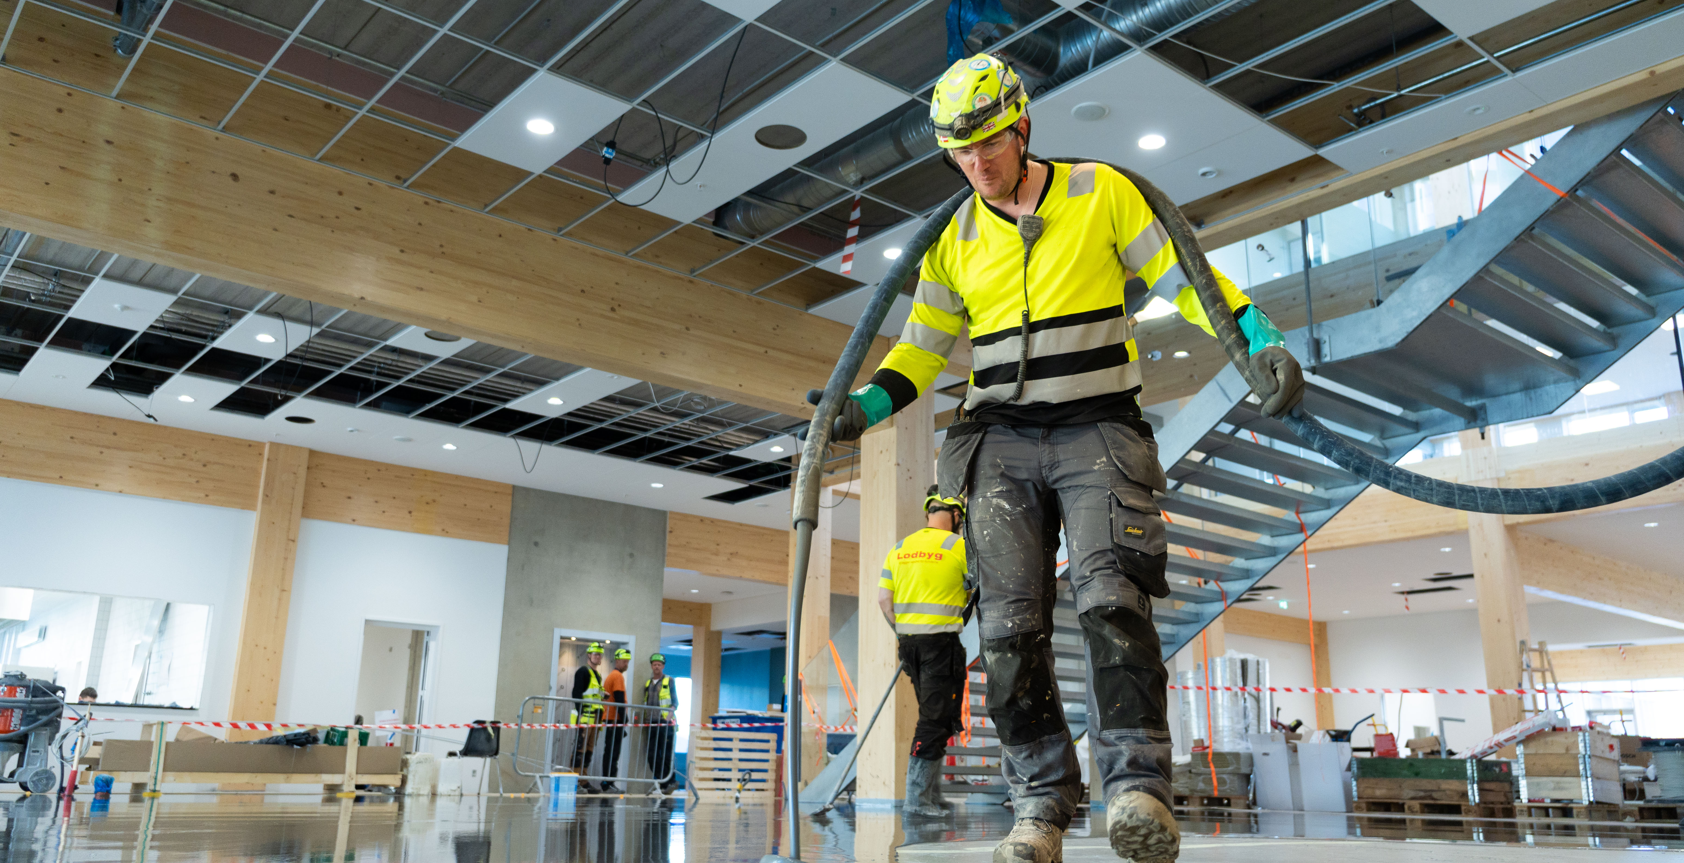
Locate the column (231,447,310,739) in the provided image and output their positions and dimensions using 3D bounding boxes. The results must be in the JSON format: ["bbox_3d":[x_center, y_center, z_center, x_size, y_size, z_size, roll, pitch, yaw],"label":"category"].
[{"bbox_3d":[-7.001,2.187,15.241,0.490,4.080,0.430,13,-20,-38],"label":"column"}]

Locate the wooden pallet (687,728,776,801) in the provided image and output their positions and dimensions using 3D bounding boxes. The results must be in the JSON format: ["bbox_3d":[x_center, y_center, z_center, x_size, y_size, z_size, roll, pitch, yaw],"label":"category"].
[{"bbox_3d":[-1.329,3.967,15.237,1.200,0.800,0.140,13,-20,-38],"label":"wooden pallet"}]

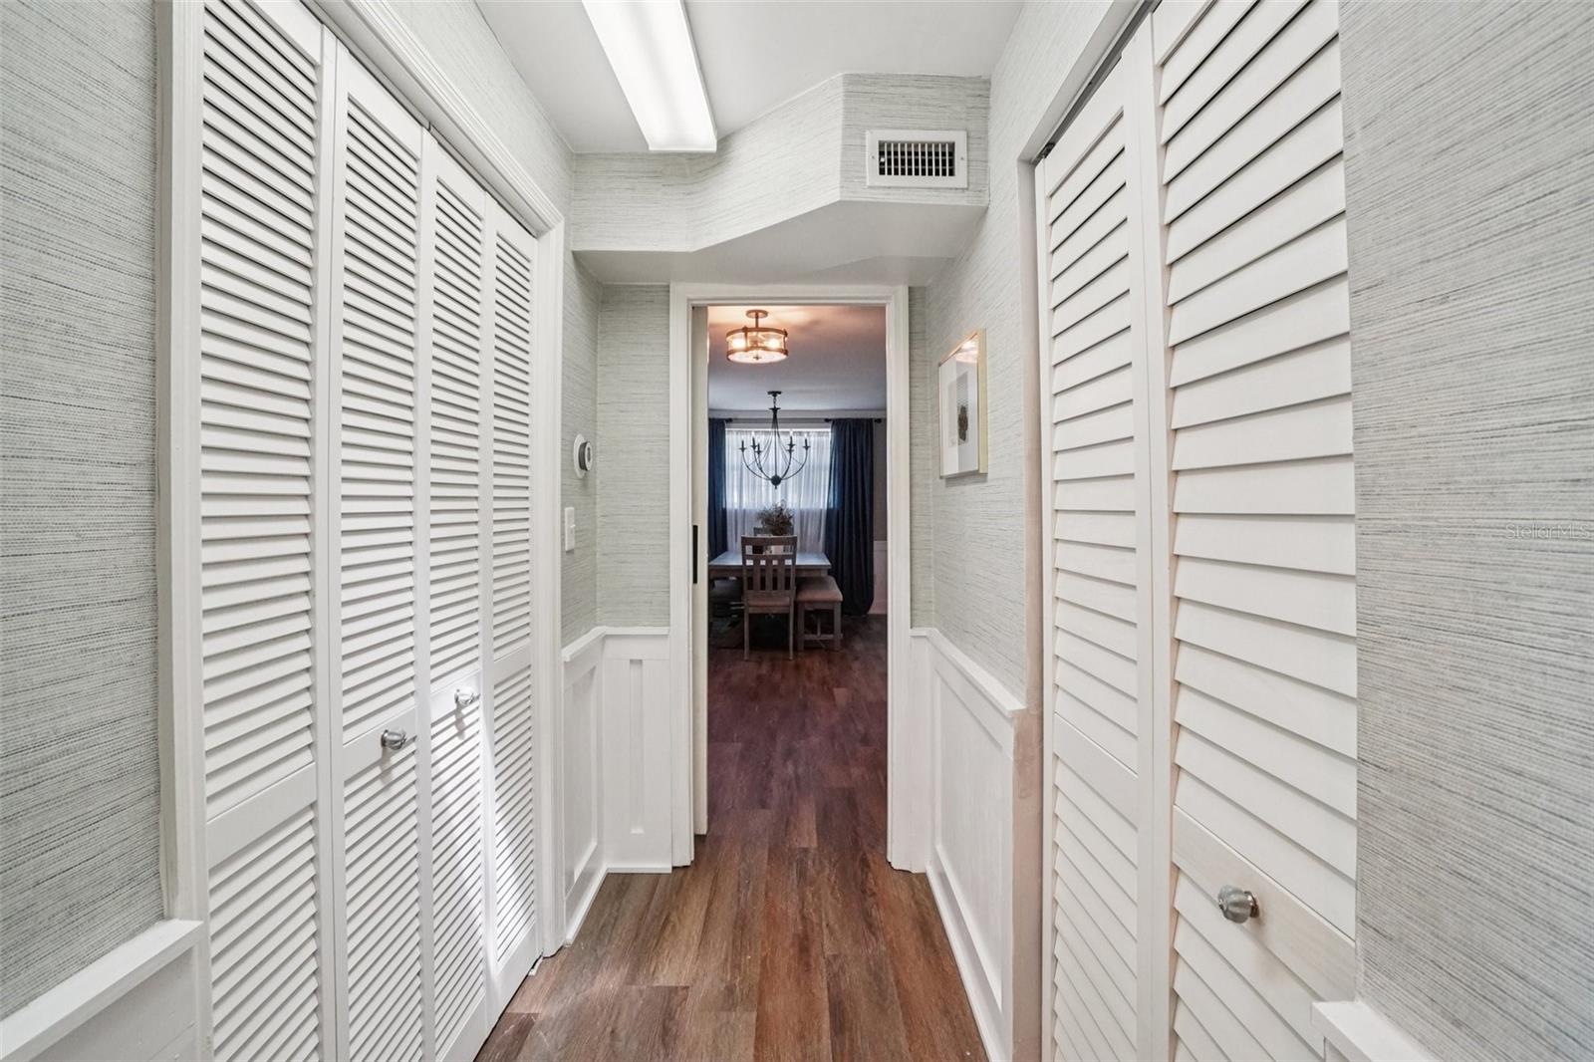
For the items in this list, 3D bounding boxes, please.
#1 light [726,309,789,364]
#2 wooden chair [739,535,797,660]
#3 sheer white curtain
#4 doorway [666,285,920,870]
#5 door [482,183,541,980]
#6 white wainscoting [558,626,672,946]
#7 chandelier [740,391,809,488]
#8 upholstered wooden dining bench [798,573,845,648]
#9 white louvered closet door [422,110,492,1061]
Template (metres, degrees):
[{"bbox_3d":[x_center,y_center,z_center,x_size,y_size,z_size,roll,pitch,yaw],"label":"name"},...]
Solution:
[{"bbox_3d":[-0.230,-1.130,3.830,0.355,0.285,0.355,0,2,0],"label":"light"},{"bbox_3d":[-0.240,0.565,5.920,0.470,1.040,0.540,0,2,0],"label":"wooden chair"},{"bbox_3d":[-0.210,-0.360,7.820,1.350,1.780,0.100,0,2,0],"label":"sheer white curtain"},{"bbox_3d":[-0.025,0.168,2.475,0.880,2.120,0.150,0,2,0],"label":"doorway"},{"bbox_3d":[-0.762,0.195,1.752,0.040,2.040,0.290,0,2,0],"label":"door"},{"bbox_3d":[-0.590,0.795,2.230,0.270,0.880,0.380,0,2,0],"label":"white wainscoting"},{"bbox_3d":[-0.224,-0.910,6.640,0.680,0.970,0.680,0,2,0],"label":"chandelier"},{"bbox_3d":[0.205,0.797,6.618,0.420,0.505,1.280,0,2,0],"label":"upholstered wooden dining bench"},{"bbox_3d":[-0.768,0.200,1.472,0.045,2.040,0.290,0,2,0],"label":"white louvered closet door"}]

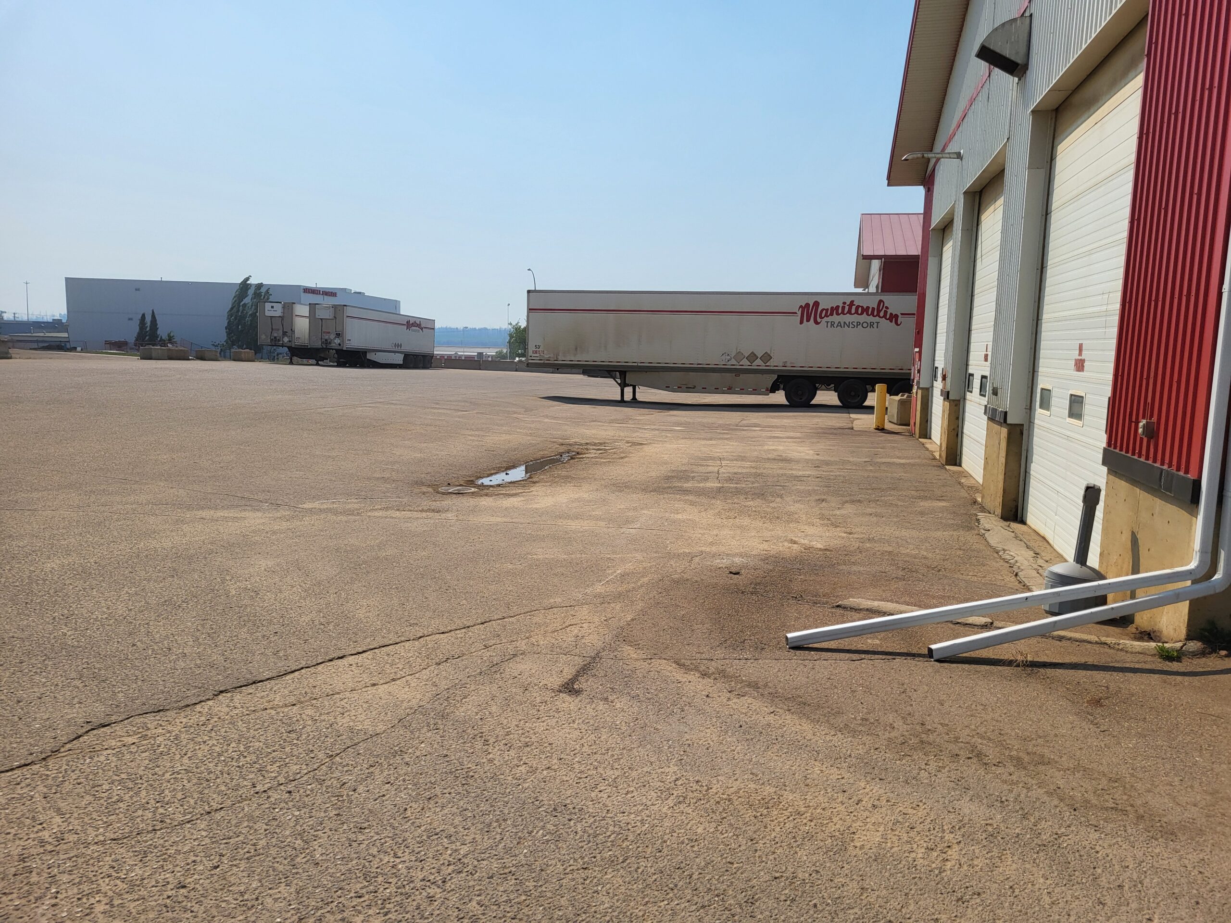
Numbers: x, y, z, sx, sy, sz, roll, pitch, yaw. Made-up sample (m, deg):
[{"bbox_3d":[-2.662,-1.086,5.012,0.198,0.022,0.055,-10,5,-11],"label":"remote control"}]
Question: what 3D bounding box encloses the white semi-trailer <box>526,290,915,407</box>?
[{"bbox_3d":[4.720,-4.310,35.300,16.100,4.110,2.600,3,7,12],"label":"white semi-trailer"}]

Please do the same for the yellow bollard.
[{"bbox_3d":[6.950,-1.425,24.180,0.250,1.180,0.250,3,7,12],"label":"yellow bollard"}]

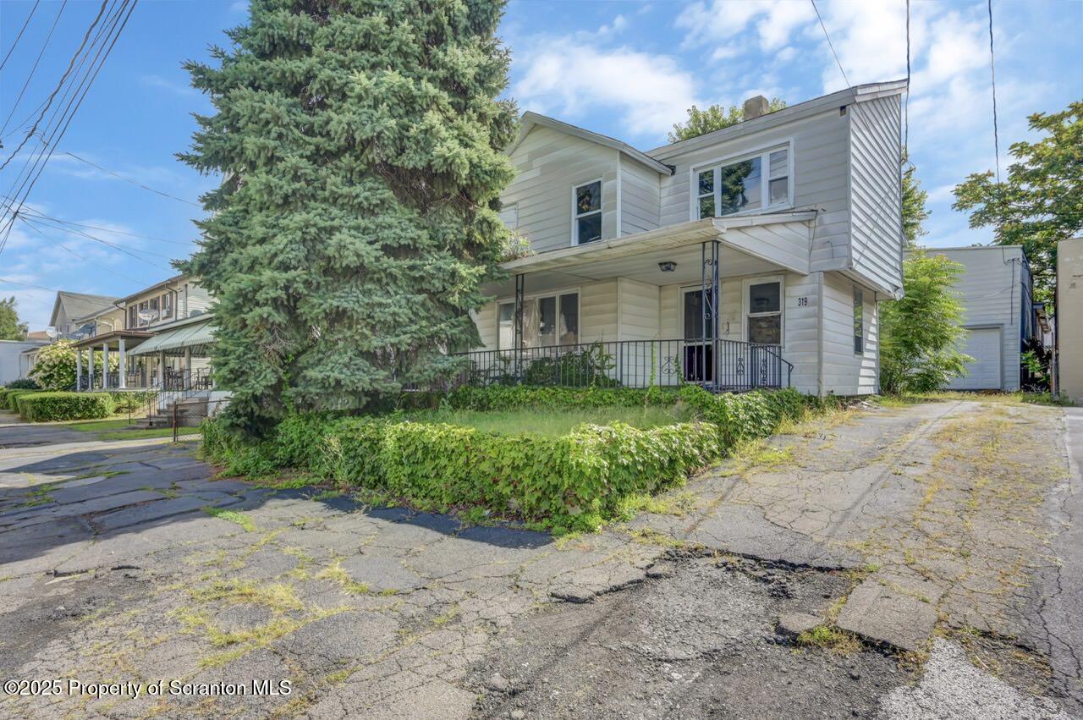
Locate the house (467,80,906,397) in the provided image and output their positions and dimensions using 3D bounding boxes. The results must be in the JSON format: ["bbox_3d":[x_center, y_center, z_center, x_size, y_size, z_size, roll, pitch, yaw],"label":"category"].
[{"bbox_3d":[3.536,-3.110,14.293,9.300,7.950,8.700,-1,-3,43],"label":"house"}]

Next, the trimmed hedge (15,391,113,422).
[{"bbox_3d":[-19.075,1.933,21.985,1.500,1.020,2.600,-1,-3,38],"label":"trimmed hedge"}]

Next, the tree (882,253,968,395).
[{"bbox_3d":[10.242,-1.018,14.800,2.600,3.900,2.500,-1,-3,43],"label":"tree"}]

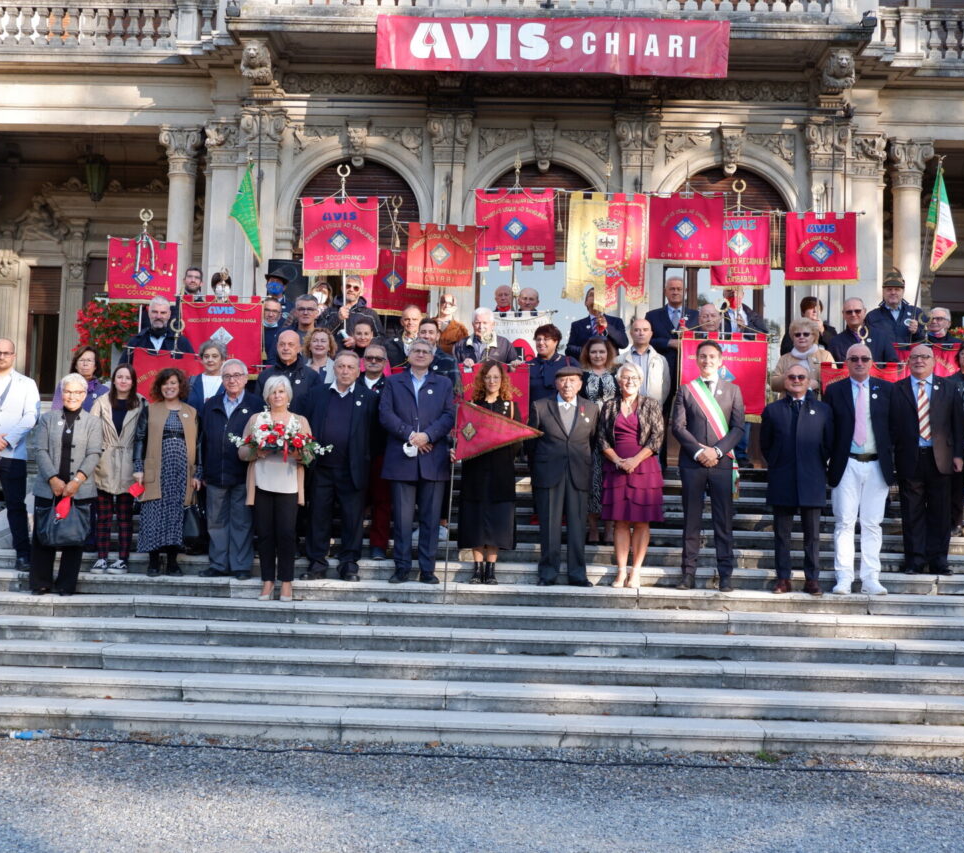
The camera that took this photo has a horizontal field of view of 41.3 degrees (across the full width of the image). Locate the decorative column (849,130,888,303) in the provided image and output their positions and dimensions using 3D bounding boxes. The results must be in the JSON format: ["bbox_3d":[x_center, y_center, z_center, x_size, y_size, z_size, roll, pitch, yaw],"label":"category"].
[{"bbox_3d":[4.976,-2.146,16.484,0.513,3.400,0.420,1,-4,2],"label":"decorative column"}]

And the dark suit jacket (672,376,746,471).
[{"bbox_3d":[1.692,-0.015,9.603,0.560,0.700,0.340,1,-4,7],"label":"dark suit jacket"}]

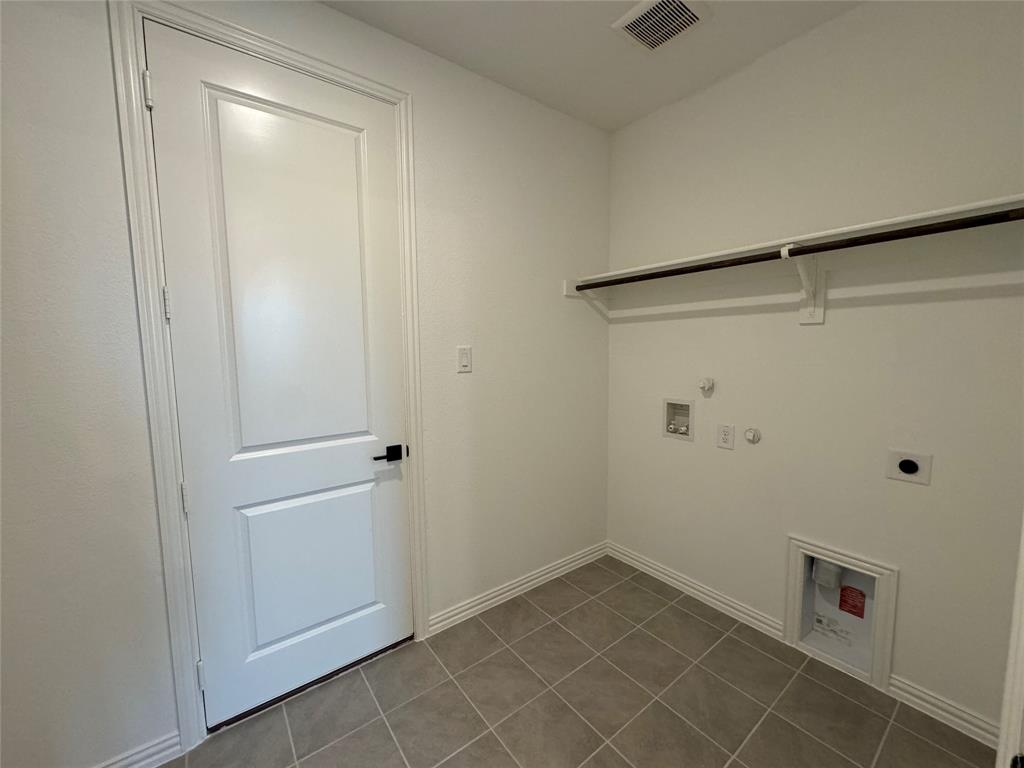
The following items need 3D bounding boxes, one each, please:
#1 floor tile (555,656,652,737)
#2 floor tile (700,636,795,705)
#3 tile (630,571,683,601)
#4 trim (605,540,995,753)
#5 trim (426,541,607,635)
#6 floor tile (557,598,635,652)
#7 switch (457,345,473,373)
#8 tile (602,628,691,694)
[{"bbox_3d":[0.378,1.286,1.717,0.301,0.010,0.301,-5,7,-37],"label":"floor tile"},{"bbox_3d":[1.047,1.268,1.844,0.301,0.010,0.301,-5,7,-37],"label":"floor tile"},{"bbox_3d":[0.855,1.210,2.459,0.136,0.013,0.300,-5,7,-37],"label":"tile"},{"bbox_3d":[1.179,1.187,2.153,0.012,0.090,1.762,-5,7,-37],"label":"trim"},{"bbox_3d":[0.116,1.170,2.447,1.345,0.090,0.013,-5,7,-37],"label":"trim"},{"bbox_3d":[0.435,1.246,2.143,0.301,0.010,0.301,-5,7,-37],"label":"floor tile"},{"bbox_3d":[-0.234,-0.124,2.068,0.087,0.131,0.009,-5,7,-37],"label":"switch"},{"bbox_3d":[0.620,1.267,1.901,0.301,0.010,0.301,-5,7,-37],"label":"tile"}]

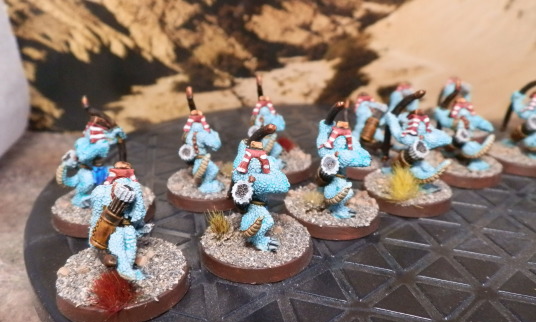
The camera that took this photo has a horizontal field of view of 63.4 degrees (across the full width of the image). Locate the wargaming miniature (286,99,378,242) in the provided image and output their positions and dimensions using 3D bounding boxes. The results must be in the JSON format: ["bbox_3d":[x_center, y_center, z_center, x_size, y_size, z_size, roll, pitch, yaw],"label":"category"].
[{"bbox_3d":[0.017,0.001,0.109,0.025,0.029,0.027,3,22,4],"label":"wargaming miniature"}]

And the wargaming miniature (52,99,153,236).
[{"bbox_3d":[-0.042,-0.001,0.108,0.026,0.030,0.025,-5,22,-14],"label":"wargaming miniature"}]

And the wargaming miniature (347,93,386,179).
[{"bbox_3d":[0.032,-0.010,0.144,0.025,0.024,0.027,-3,22,-11],"label":"wargaming miniature"}]

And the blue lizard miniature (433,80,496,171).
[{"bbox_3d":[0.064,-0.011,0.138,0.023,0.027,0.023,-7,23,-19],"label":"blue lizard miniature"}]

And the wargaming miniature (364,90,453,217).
[{"bbox_3d":[0.040,-0.004,0.120,0.025,0.029,0.027,-7,23,-19],"label":"wargaming miniature"}]

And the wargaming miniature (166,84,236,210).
[{"bbox_3d":[-0.016,-0.005,0.121,0.025,0.030,0.027,2,22,3],"label":"wargaming miniature"}]

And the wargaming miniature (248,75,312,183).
[{"bbox_3d":[0.002,-0.012,0.139,0.025,0.029,0.027,4,22,7],"label":"wargaming miniature"}]

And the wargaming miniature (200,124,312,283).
[{"bbox_3d":[-0.002,0.007,0.094,0.025,0.028,0.027,3,22,5],"label":"wargaming miniature"}]

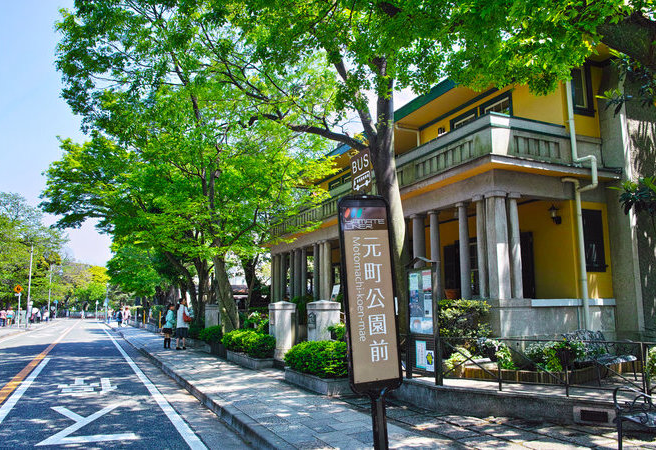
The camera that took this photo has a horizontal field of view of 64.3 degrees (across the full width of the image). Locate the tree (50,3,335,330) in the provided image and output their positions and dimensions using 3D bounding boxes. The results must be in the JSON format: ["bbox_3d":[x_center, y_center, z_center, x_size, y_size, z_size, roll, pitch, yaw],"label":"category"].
[{"bbox_3d":[-3.880,-1.274,15.368,8.000,10.000,8.300,0,-9,0],"label":"tree"}]

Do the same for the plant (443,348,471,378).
[{"bbox_3d":[2.170,2.304,8.753,0.440,0.450,0.440,-4,-9,24],"label":"plant"}]

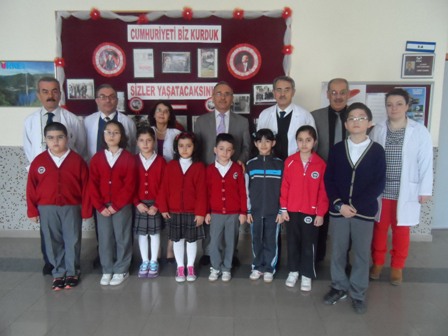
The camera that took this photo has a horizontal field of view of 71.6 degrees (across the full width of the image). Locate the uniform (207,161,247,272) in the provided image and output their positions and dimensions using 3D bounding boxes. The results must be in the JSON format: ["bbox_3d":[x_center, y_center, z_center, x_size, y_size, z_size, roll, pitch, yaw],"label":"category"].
[{"bbox_3d":[0.026,0.418,2.653,0.335,0.981,0.220,0,7,1],"label":"uniform"}]

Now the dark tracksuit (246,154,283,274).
[{"bbox_3d":[0.343,0.407,2.646,0.299,1.055,0.220,1,7,4],"label":"dark tracksuit"}]

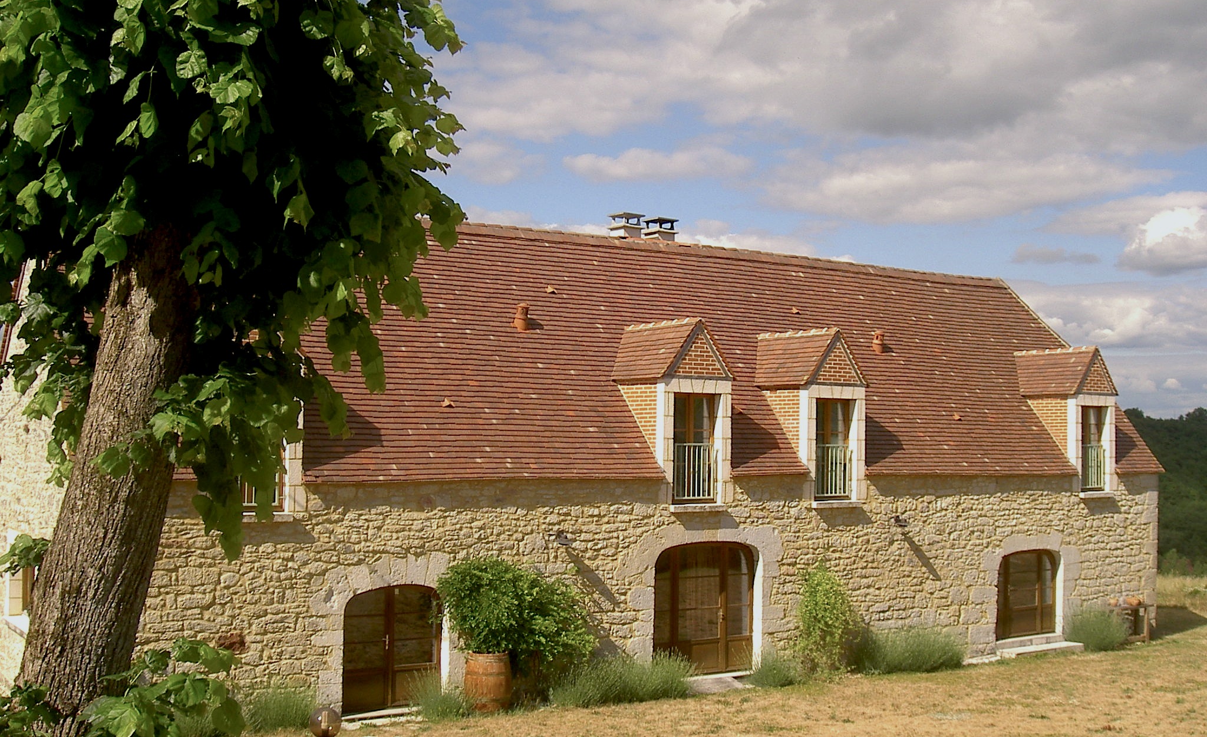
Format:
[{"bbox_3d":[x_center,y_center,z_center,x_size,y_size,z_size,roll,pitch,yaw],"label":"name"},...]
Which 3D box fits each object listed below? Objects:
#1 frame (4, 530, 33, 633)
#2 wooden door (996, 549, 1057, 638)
[{"bbox_3d":[-9.345,3.426,21.829,0.255,1.578,2.146,2,-3,-33],"label":"frame"},{"bbox_3d":[8.909,4.736,28.695,2.053,1.821,0.139,2,-3,-33],"label":"wooden door"}]

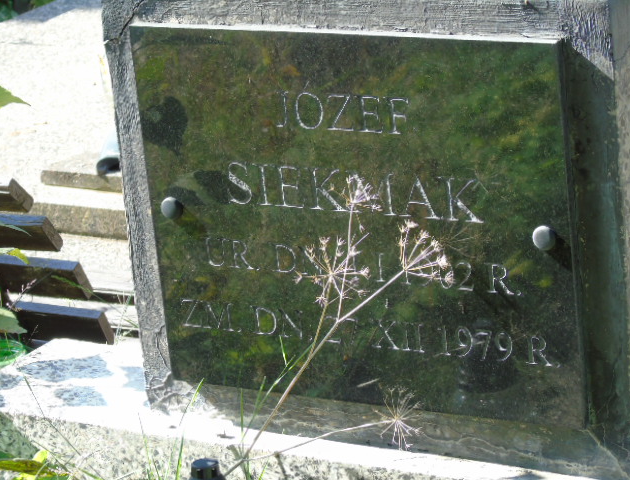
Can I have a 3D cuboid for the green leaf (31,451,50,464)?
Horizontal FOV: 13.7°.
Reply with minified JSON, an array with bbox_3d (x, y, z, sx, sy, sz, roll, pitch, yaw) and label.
[{"bbox_3d":[-0.278,0.220,2.660,0.021,0.016,0.012,-5,17,0],"label":"green leaf"}]

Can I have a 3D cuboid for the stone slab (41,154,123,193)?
[{"bbox_3d":[-0.284,-0.102,4.074,0.260,0.026,0.120,6,20,34],"label":"stone slab"}]

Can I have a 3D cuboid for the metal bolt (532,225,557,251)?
[{"bbox_3d":[0.227,-0.002,2.599,0.025,0.025,0.016,5,20,31],"label":"metal bolt"}]

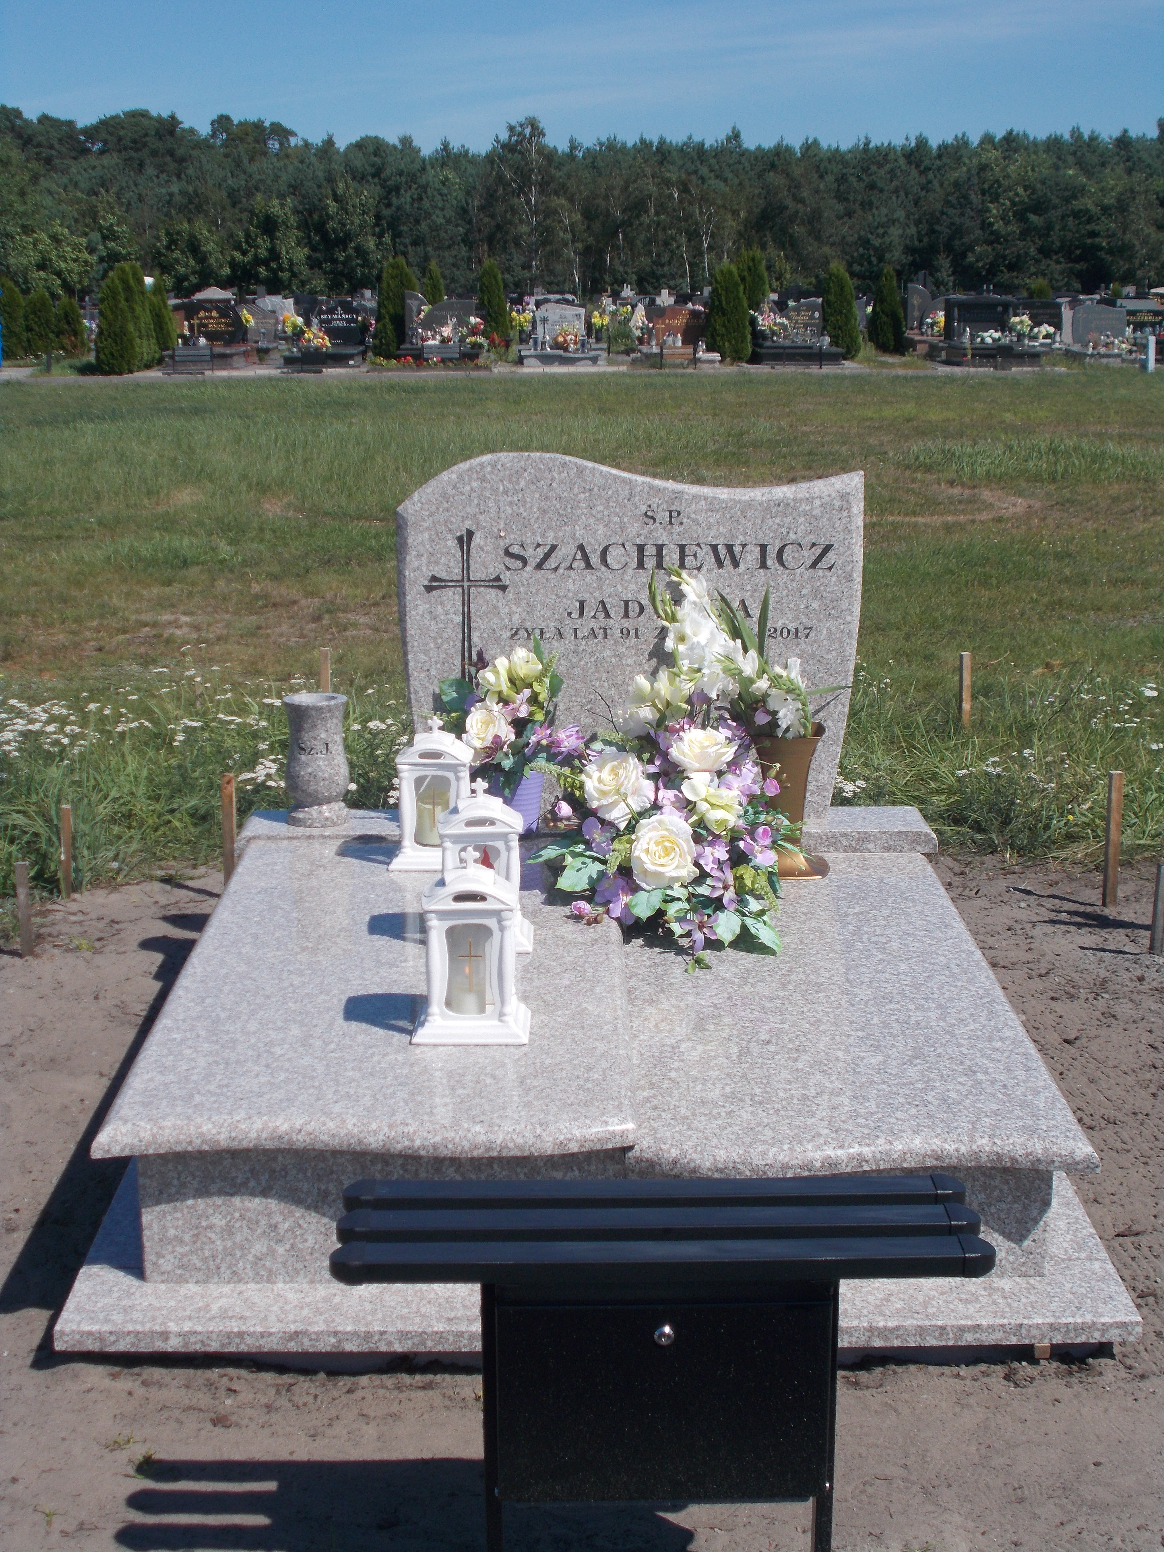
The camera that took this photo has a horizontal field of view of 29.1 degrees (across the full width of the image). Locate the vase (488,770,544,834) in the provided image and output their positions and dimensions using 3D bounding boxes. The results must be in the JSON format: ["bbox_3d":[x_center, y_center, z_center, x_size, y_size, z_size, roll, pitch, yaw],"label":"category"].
[{"bbox_3d":[-0.140,0.045,4.382,0.128,0.115,0.128,0,14,0],"label":"vase"}]

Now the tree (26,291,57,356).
[{"bbox_3d":[-9.890,-8.294,41.000,0.600,1.180,0.600,0,13,0],"label":"tree"}]

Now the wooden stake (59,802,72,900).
[{"bbox_3d":[-1.198,0.175,5.172,0.027,0.236,0.027,0,14,0],"label":"wooden stake"}]

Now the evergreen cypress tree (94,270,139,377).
[{"bbox_3d":[-7.260,-7.070,35.000,0.680,1.580,0.680,0,13,0],"label":"evergreen cypress tree"}]

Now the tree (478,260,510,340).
[{"bbox_3d":[-1.520,-8.132,38.500,0.560,1.570,0.560,0,13,0],"label":"tree"}]

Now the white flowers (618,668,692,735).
[{"bbox_3d":[0.151,-0.154,4.630,0.148,0.125,0.120,0,13,0],"label":"white flowers"}]

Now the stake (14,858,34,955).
[{"bbox_3d":[-1.255,0.299,5.045,0.028,0.227,0.028,0,13,0],"label":"stake"}]

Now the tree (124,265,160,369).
[{"bbox_3d":[-7.176,-7.492,36.500,0.630,1.650,0.630,0,13,0],"label":"tree"}]

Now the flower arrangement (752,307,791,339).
[{"bbox_3d":[3.149,-7.515,37.200,0.620,0.500,0.450,0,13,0],"label":"flower arrangement"}]

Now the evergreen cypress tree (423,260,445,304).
[{"bbox_3d":[-2.816,-8.953,42.500,0.460,1.665,0.460,0,14,0],"label":"evergreen cypress tree"}]

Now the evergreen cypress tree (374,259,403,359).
[{"bbox_3d":[-3.316,-8.205,39.300,0.616,1.728,0.616,0,14,0],"label":"evergreen cypress tree"}]

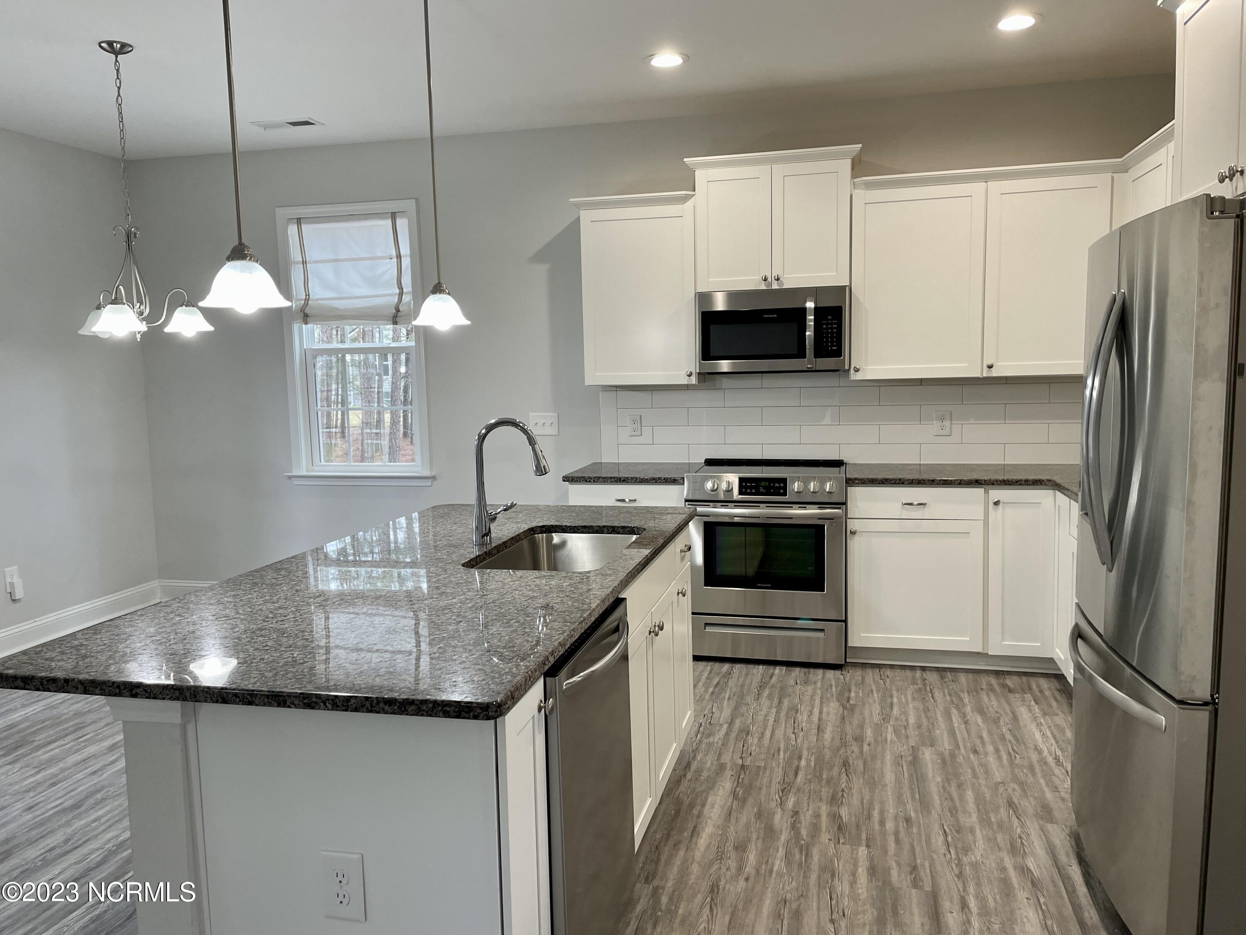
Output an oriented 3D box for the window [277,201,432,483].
[{"bbox_3d":[-1.612,-0.722,5.624,0.983,1.672,0.105,0,7,14],"label":"window"}]

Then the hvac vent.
[{"bbox_3d":[-1.800,-1.841,5.021,0.357,0.024,0.160,0,7,14],"label":"hvac vent"}]

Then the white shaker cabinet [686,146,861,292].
[{"bbox_3d":[0.773,-1.225,4.761,0.850,0.650,0.370,0,7,14],"label":"white shaker cabinet"}]

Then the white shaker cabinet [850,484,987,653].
[{"bbox_3d":[1.435,0.443,4.654,0.618,0.776,0.635,0,7,14],"label":"white shaker cabinet"}]

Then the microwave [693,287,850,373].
[{"bbox_3d":[0.779,-0.693,4.807,0.754,0.412,0.400,0,7,14],"label":"microwave"}]

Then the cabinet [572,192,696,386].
[{"bbox_3d":[0.099,-0.924,4.970,0.640,0.961,0.365,0,7,14],"label":"cabinet"}]

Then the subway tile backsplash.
[{"bbox_3d":[1.239,-0.261,4.942,2.822,0.481,0.014,0,7,14],"label":"subway tile backsplash"}]

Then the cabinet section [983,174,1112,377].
[{"bbox_3d":[2.013,-0.899,4.509,0.535,0.905,0.331,0,7,14],"label":"cabinet section"}]

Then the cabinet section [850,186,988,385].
[{"bbox_3d":[1.454,-0.901,4.652,0.611,0.905,0.331,0,7,14],"label":"cabinet section"}]

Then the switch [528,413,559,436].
[{"bbox_3d":[-0.448,-0.245,5.371,0.167,0.126,0.014,0,7,14],"label":"switch"}]

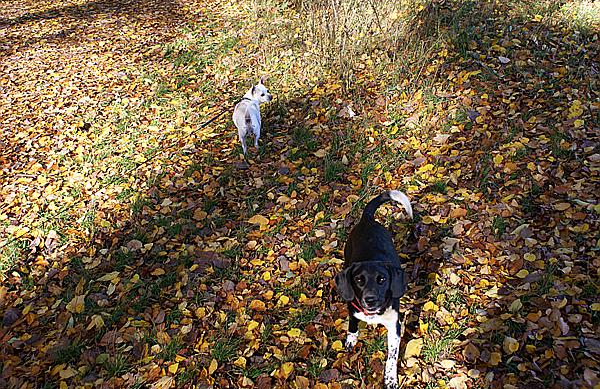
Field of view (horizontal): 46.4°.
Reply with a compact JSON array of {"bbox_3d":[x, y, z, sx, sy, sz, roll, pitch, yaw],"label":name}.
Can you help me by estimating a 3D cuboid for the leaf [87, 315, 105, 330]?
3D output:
[{"bbox_3d":[-0.757,0.476,2.599,0.063,0.024,0.069,-8,25,-17],"label":"leaf"}]

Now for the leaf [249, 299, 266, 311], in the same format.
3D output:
[{"bbox_3d":[-0.156,0.405,2.576,0.062,0.014,0.069,-2,27,-4],"label":"leaf"}]

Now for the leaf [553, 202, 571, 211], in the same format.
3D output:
[{"bbox_3d":[1.281,0.058,3.429,0.086,0.010,0.070,10,26,20],"label":"leaf"}]

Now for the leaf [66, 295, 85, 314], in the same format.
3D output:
[{"bbox_3d":[-0.826,0.405,2.576,0.062,0.014,0.084,-10,29,-19],"label":"leaf"}]

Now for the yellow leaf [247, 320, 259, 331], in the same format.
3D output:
[{"bbox_3d":[-0.174,0.483,2.583,0.042,0.013,0.047,-2,24,-4],"label":"yellow leaf"}]

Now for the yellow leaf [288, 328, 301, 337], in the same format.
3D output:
[{"bbox_3d":[-0.020,0.501,2.543,0.044,0.010,0.036,0,24,0],"label":"yellow leaf"}]

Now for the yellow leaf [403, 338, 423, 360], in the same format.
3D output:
[{"bbox_3d":[0.397,0.542,2.452,0.063,0.025,0.094,5,24,10],"label":"yellow leaf"}]

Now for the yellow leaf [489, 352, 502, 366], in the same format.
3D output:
[{"bbox_3d":[0.643,0.543,2.305,0.043,0.014,0.058,9,28,17],"label":"yellow leaf"}]

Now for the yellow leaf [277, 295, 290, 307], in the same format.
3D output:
[{"bbox_3d":[-0.061,0.393,2.598,0.048,0.014,0.065,-1,27,-1],"label":"yellow leaf"}]

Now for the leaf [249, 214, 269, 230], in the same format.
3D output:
[{"bbox_3d":[-0.185,0.125,3.125,0.085,0.014,0.114,-2,27,-3],"label":"leaf"}]

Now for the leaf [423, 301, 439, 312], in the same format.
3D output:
[{"bbox_3d":[0.478,0.410,2.565,0.055,0.014,0.070,6,28,11],"label":"leaf"}]

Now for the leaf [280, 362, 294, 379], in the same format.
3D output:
[{"bbox_3d":[-0.040,0.567,2.257,0.042,0.014,0.057,-1,27,-1],"label":"leaf"}]

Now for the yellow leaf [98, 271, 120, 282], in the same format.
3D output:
[{"bbox_3d":[-0.788,0.342,2.901,0.045,0.015,0.095,17,29,34],"label":"yellow leaf"}]

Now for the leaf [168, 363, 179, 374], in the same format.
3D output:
[{"bbox_3d":[-0.409,0.563,2.266,0.029,0.014,0.039,-6,28,-12],"label":"leaf"}]

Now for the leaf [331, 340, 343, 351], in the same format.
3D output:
[{"bbox_3d":[0.131,0.533,2.472,0.039,0.013,0.043,1,24,3],"label":"leaf"}]

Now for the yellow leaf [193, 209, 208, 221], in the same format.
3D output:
[{"bbox_3d":[-0.491,0.097,3.450,0.071,0.025,0.080,-4,24,-8],"label":"yellow leaf"}]

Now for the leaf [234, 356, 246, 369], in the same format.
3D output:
[{"bbox_3d":[-0.202,0.572,2.384,0.039,0.018,0.043,-2,24,-5],"label":"leaf"}]

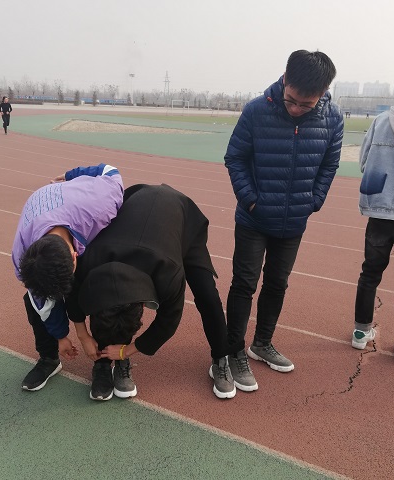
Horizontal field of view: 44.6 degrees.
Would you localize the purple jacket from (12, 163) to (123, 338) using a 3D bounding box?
[{"bbox_3d":[-0.642,0.037,2.457,0.580,0.820,0.600,5,16,12],"label":"purple jacket"}]

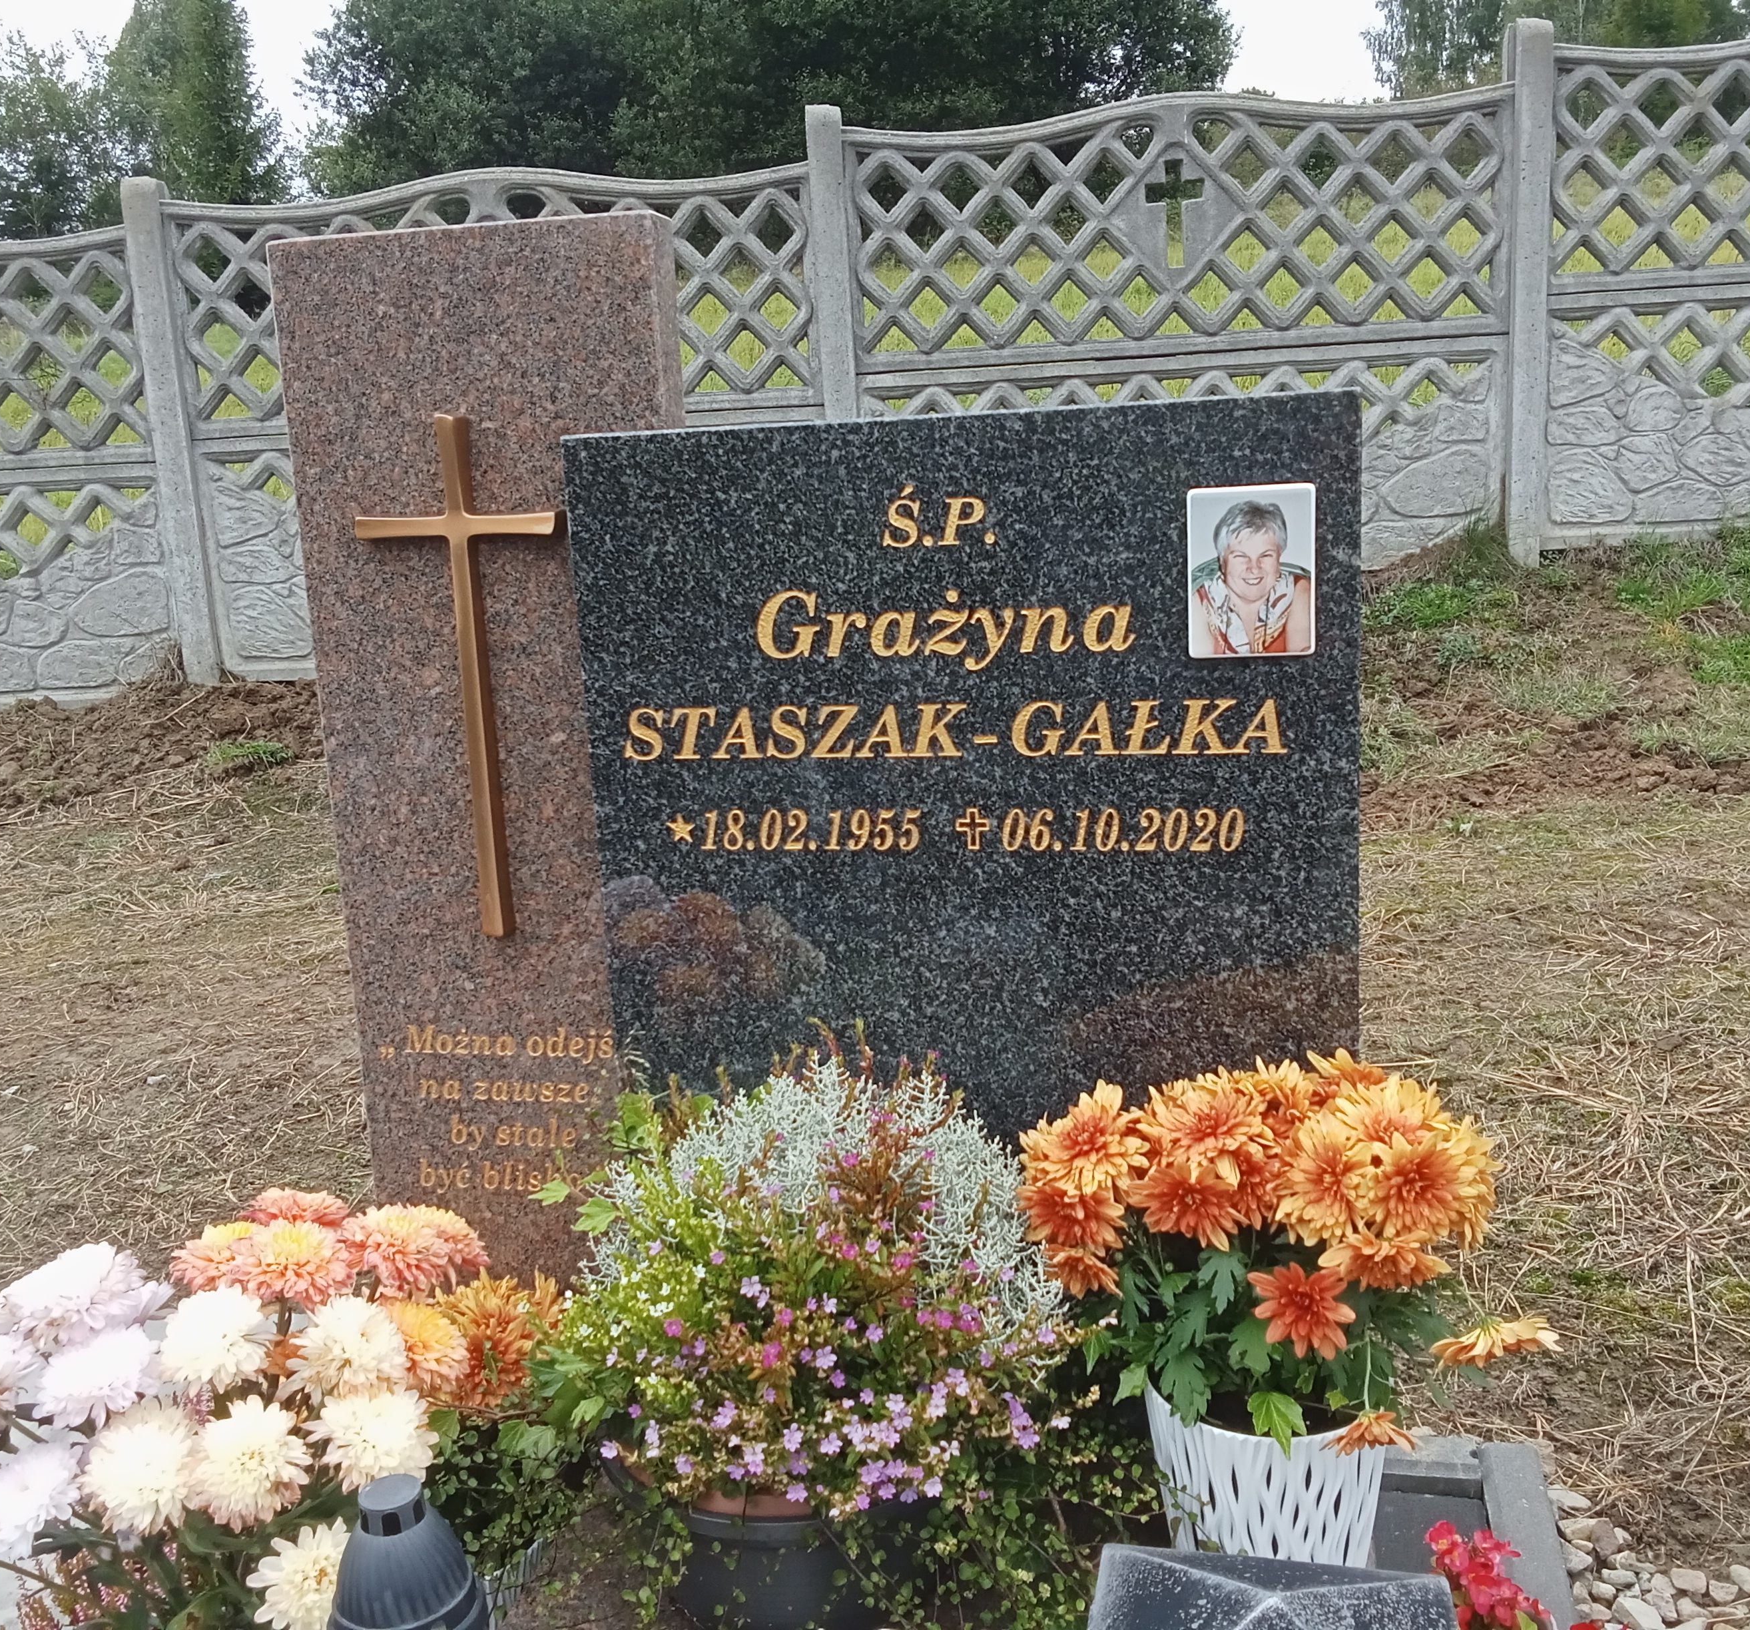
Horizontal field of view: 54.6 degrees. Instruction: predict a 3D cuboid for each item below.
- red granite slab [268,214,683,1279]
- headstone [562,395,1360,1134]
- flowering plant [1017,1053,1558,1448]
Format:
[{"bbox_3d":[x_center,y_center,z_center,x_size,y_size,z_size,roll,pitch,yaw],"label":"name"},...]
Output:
[{"bbox_3d":[-0.383,-0.003,1.841,0.417,1.209,0.068,0,12,14],"label":"red granite slab"},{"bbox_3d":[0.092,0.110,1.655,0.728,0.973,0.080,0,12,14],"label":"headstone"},{"bbox_3d":[0.331,0.351,1.421,0.420,0.300,0.340,0,12,14],"label":"flowering plant"}]

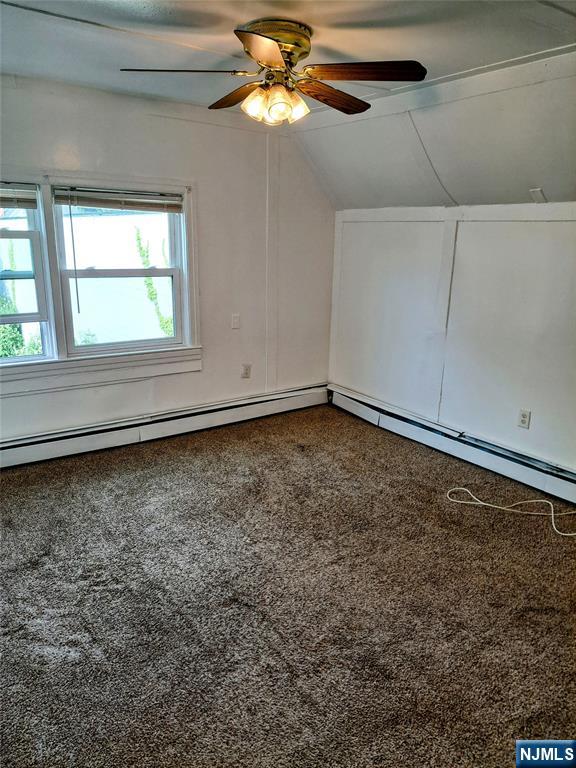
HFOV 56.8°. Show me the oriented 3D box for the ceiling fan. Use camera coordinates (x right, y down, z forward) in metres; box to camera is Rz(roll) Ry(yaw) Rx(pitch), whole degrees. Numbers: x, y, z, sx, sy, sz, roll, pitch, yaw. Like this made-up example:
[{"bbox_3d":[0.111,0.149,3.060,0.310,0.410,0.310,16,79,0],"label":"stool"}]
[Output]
[{"bbox_3d":[-0.056,-1.325,2.296,1.260,0.345,1.240,1,16,0],"label":"ceiling fan"}]

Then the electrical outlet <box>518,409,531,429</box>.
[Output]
[{"bbox_3d":[1.468,0.215,3.302,0.014,0.116,0.071,-9,19,-33],"label":"electrical outlet"}]

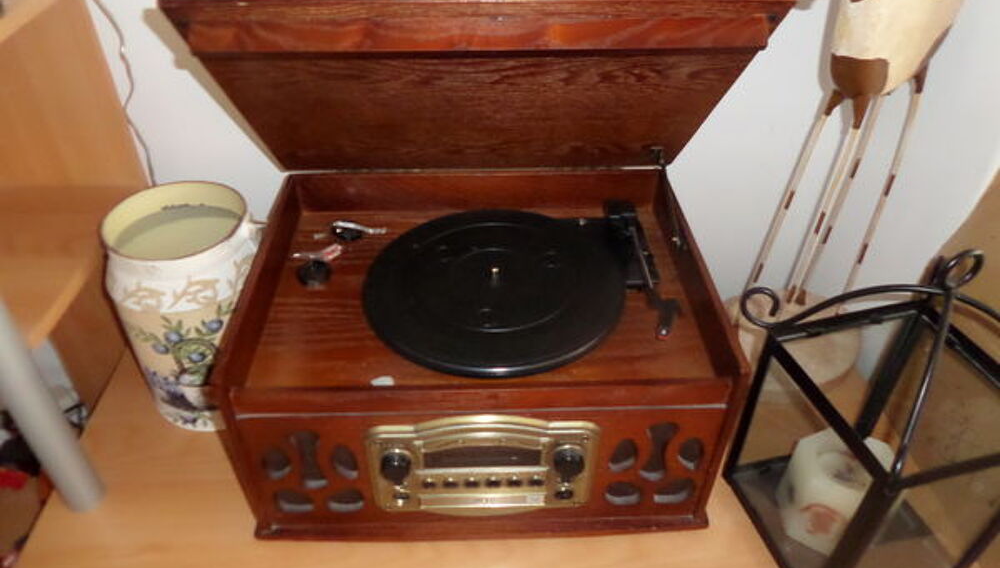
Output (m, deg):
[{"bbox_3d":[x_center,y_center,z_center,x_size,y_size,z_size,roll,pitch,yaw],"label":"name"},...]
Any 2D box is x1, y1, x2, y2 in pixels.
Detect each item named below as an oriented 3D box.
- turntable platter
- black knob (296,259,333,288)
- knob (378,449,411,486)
[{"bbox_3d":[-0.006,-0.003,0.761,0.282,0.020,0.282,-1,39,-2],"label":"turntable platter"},{"bbox_3d":[-0.206,-0.012,0.771,0.035,0.014,0.035,-1,39,-2],"label":"black knob"},{"bbox_3d":[-0.099,0.174,0.658,0.030,0.030,0.017,-1,39,-2],"label":"knob"}]

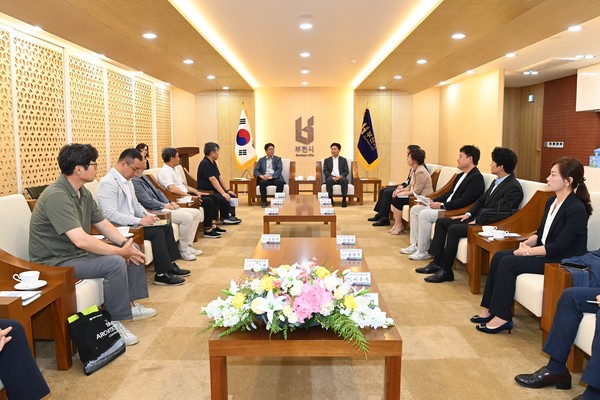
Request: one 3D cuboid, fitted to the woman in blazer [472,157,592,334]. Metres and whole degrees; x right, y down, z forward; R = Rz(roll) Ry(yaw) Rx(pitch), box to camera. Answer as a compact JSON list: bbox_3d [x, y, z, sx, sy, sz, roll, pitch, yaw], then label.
[{"bbox_3d":[1.661,0.314,2.833,0.820,1.220,0.480,0,8,0],"label":"woman in blazer"}]

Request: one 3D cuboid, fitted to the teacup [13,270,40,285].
[{"bbox_3d":[-1.450,0.414,2.122,0.120,0.060,0.095,1,9,9],"label":"teacup"}]

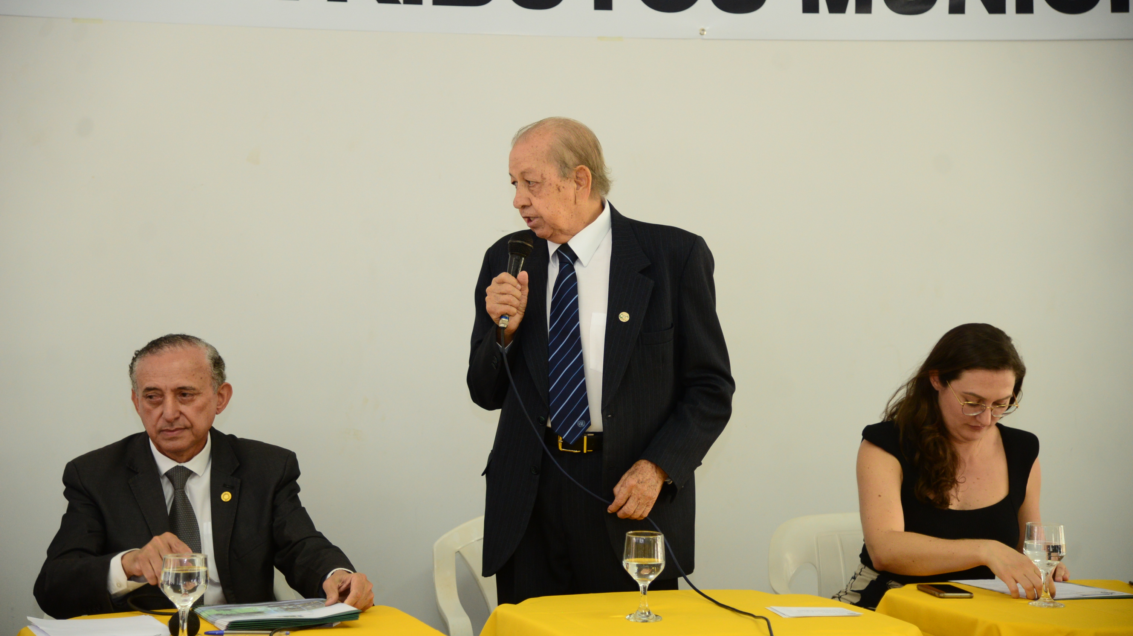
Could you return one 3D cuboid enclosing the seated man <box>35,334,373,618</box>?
[{"bbox_3d":[-0.665,0.657,4.430,0.640,1.250,0.780,0,0,-10],"label":"seated man"}]

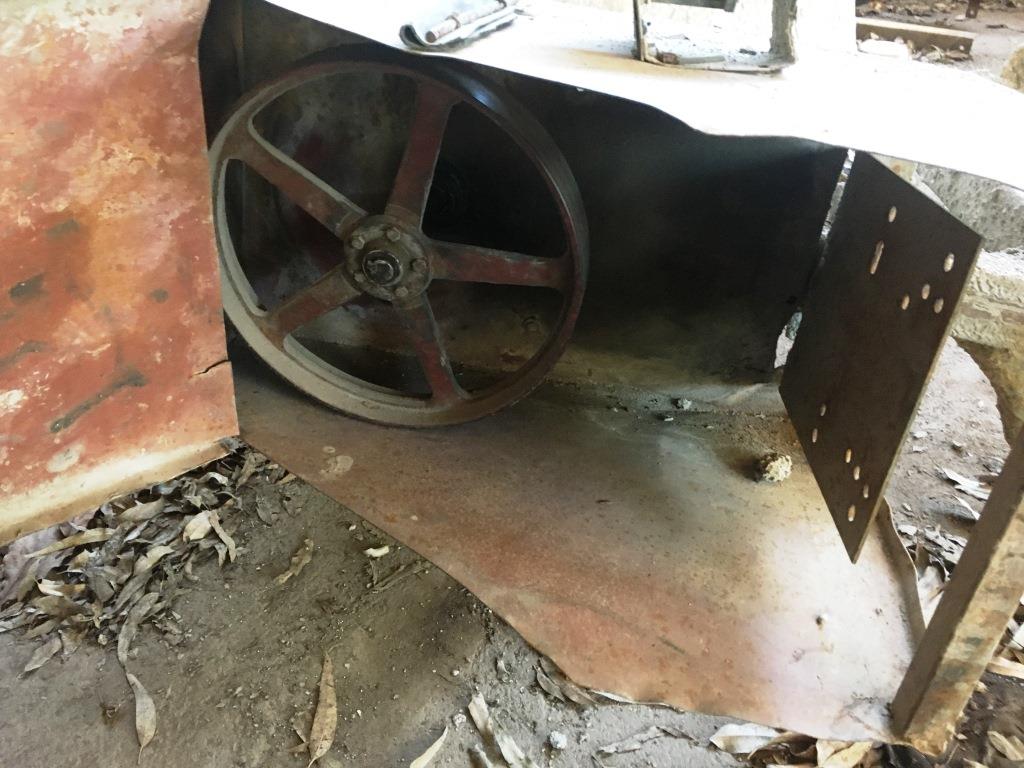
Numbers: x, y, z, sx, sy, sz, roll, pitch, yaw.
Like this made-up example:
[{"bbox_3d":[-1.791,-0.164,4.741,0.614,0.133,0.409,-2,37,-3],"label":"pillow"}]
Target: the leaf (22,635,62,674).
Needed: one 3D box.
[{"bbox_3d":[-0.684,0.397,1.248,0.030,0.020,0.084,15,32,15],"label":"leaf"}]

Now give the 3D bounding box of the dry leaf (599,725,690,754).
[{"bbox_3d":[0.189,0.506,1.224,0.138,0.020,0.037,0,31,-11],"label":"dry leaf"}]

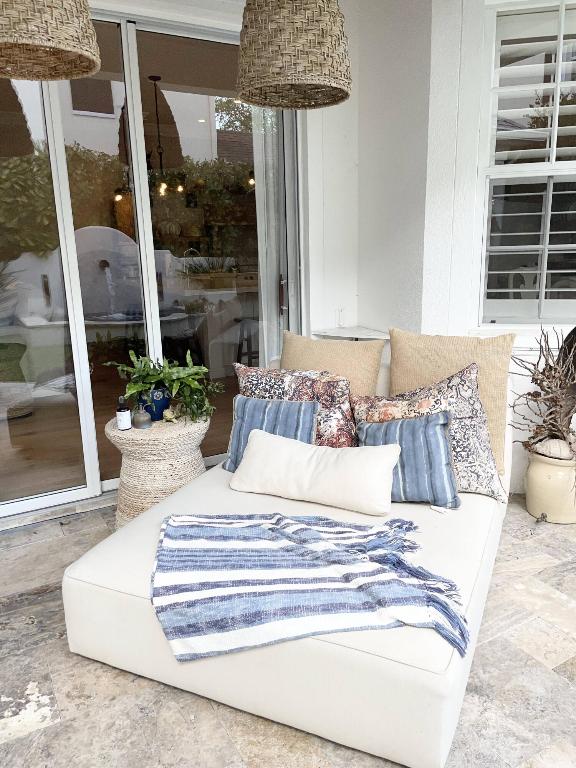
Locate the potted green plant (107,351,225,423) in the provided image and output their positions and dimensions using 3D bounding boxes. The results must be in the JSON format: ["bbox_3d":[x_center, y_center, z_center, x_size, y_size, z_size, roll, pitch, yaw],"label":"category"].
[{"bbox_3d":[-0.623,0.015,2.833,0.508,0.298,0.406,-5,14,-12],"label":"potted green plant"}]

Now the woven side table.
[{"bbox_3d":[-0.597,0.430,2.730,0.470,0.470,0.470,-5,14,-13],"label":"woven side table"}]

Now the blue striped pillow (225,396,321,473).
[{"bbox_3d":[-0.071,0.242,2.570,0.400,0.368,0.127,7,0,24],"label":"blue striped pillow"}]

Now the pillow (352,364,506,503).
[{"bbox_3d":[0.579,0.196,2.406,0.603,0.533,0.159,-8,-3,24],"label":"pillow"}]

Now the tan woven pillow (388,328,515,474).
[{"bbox_3d":[0.716,0.071,2.635,0.559,0.616,0.152,5,3,24],"label":"tan woven pillow"}]

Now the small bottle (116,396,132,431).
[{"bbox_3d":[-0.760,0.132,2.667,0.069,0.149,0.069,-5,14,-16],"label":"small bottle"}]

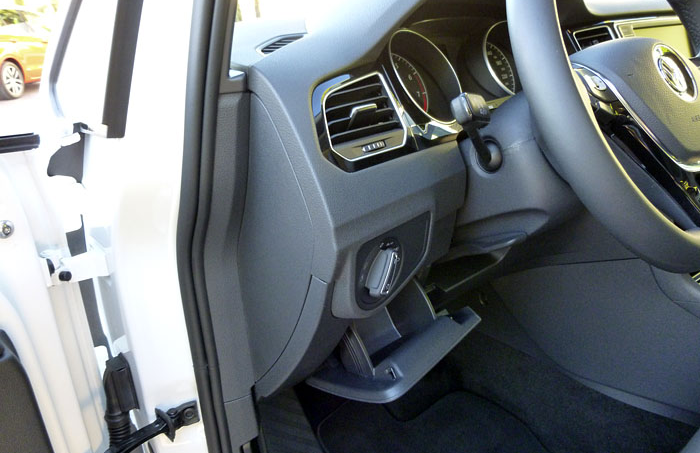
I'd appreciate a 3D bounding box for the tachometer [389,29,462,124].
[{"bbox_3d":[0.075,-0.157,0.556,0.113,0.113,0.038,-25,0,-43],"label":"tachometer"}]

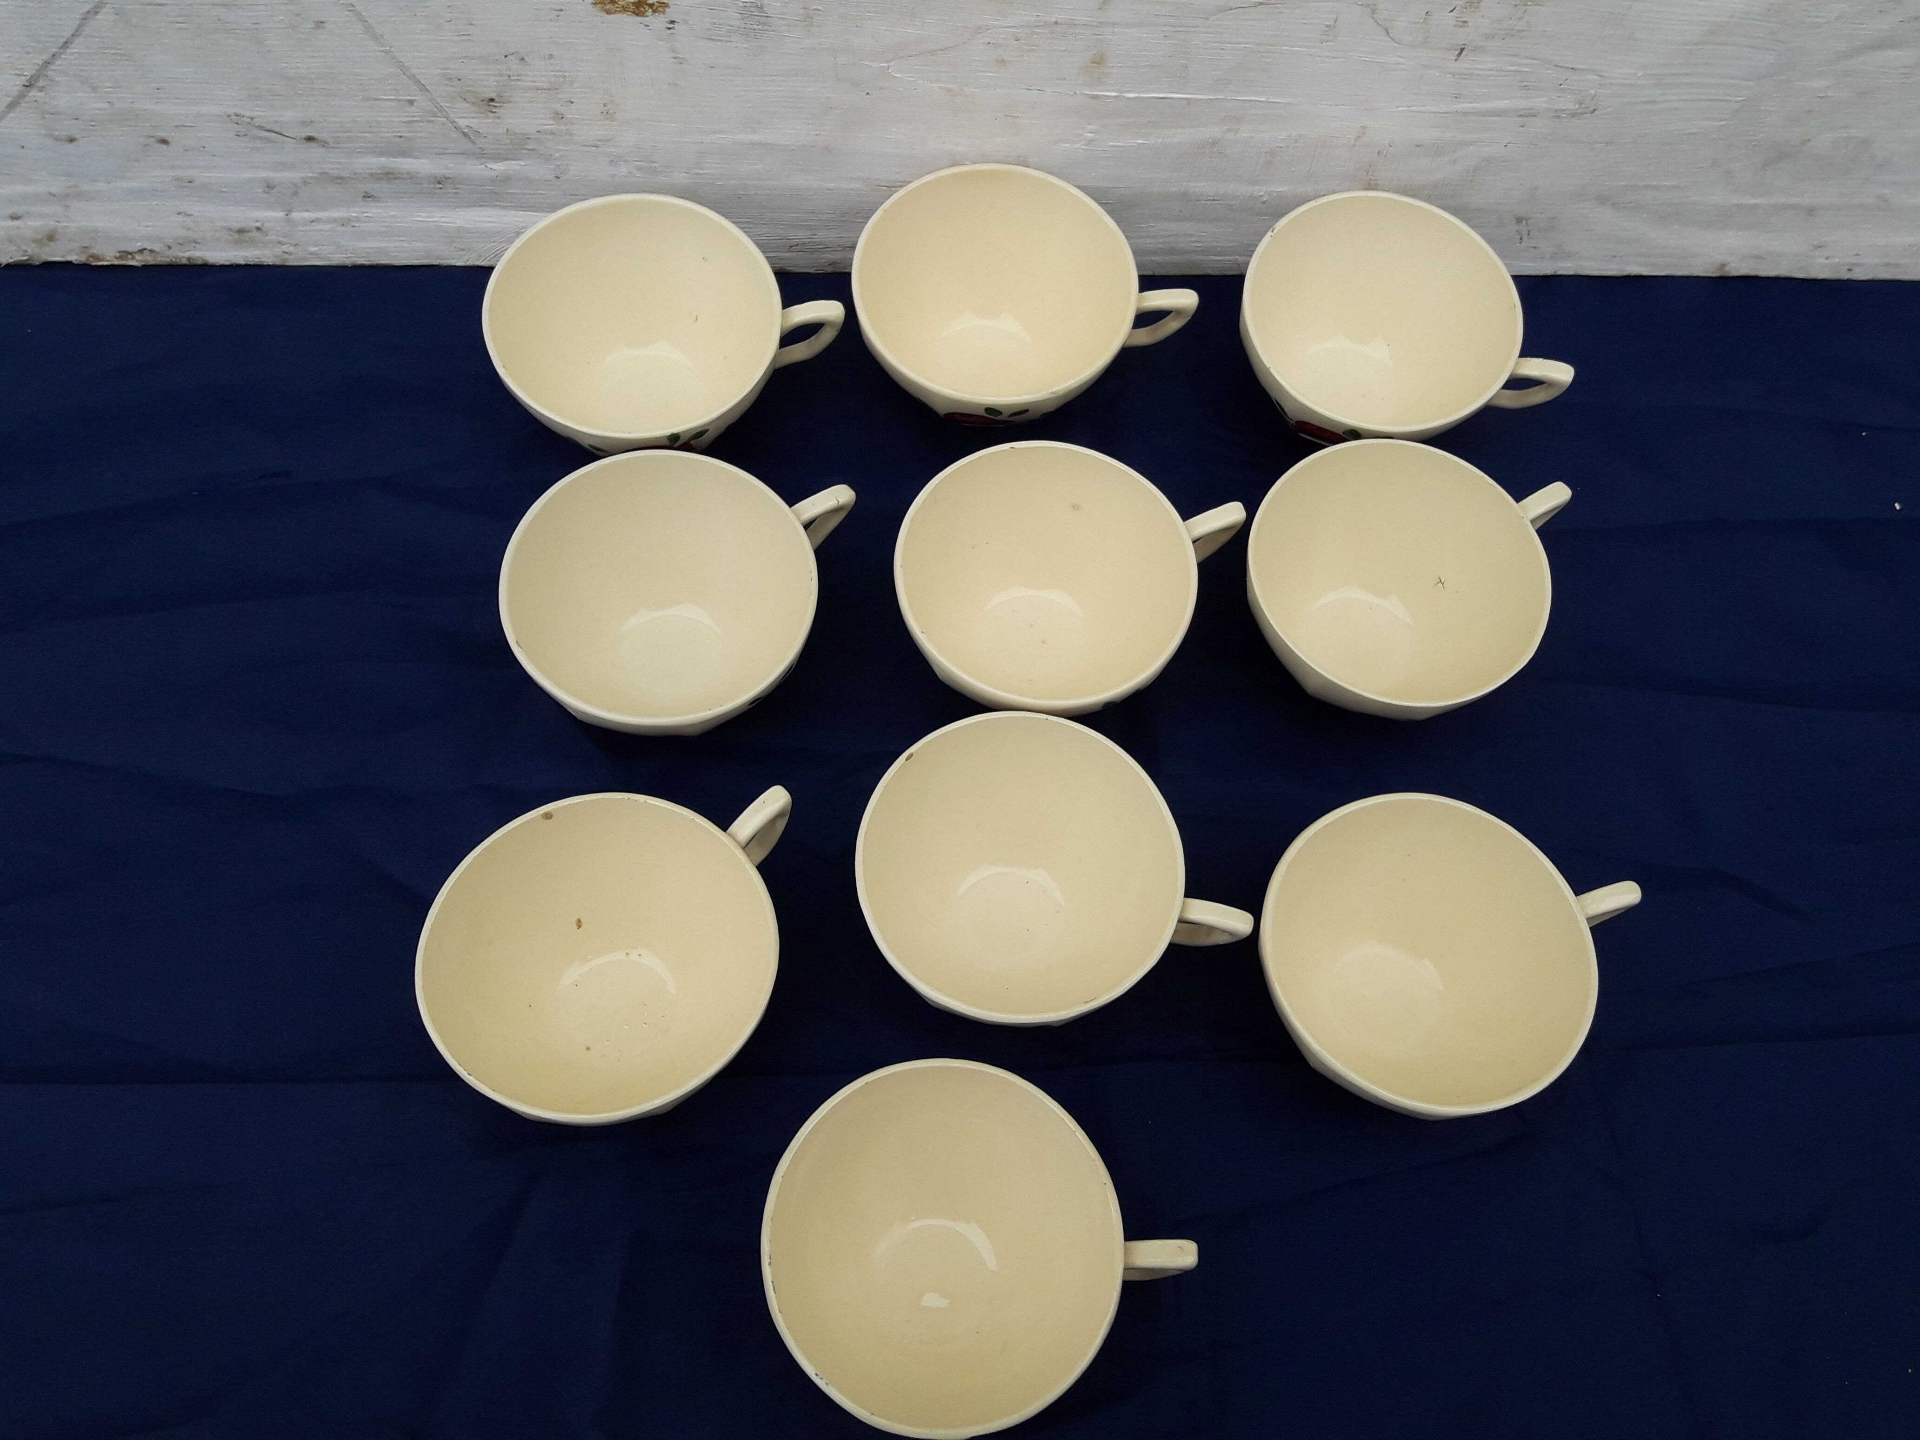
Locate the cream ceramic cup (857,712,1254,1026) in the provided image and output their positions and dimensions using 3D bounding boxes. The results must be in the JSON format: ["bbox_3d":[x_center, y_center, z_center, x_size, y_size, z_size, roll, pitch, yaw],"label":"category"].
[{"bbox_3d":[0.028,0.056,0.496,0.122,0.054,0.100,12,68,2],"label":"cream ceramic cup"}]

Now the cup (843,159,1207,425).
[{"bbox_3d":[0.022,-0.144,0.570,0.122,0.054,0.100,0,68,-3],"label":"cup"}]

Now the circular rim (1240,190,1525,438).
[{"bbox_3d":[0.148,-0.135,0.572,0.100,0.052,0.100,1,68,-2],"label":"circular rim"}]

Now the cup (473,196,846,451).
[{"bbox_3d":[-0.102,-0.128,0.555,0.121,0.062,0.100,-8,68,-7],"label":"cup"}]

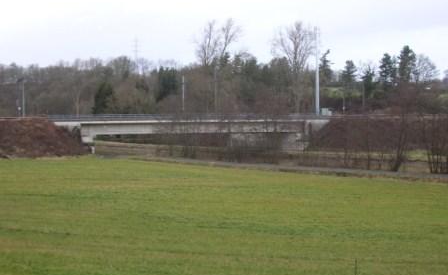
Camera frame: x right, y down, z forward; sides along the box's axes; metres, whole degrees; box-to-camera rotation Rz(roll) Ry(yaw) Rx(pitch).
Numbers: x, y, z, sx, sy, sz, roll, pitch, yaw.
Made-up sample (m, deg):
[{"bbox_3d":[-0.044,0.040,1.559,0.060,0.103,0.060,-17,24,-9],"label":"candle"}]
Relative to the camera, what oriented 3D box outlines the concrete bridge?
[{"bbox_3d":[-6.342,-1.178,131.500,54.535,6.638,11.500,-1,2,-15],"label":"concrete bridge"}]

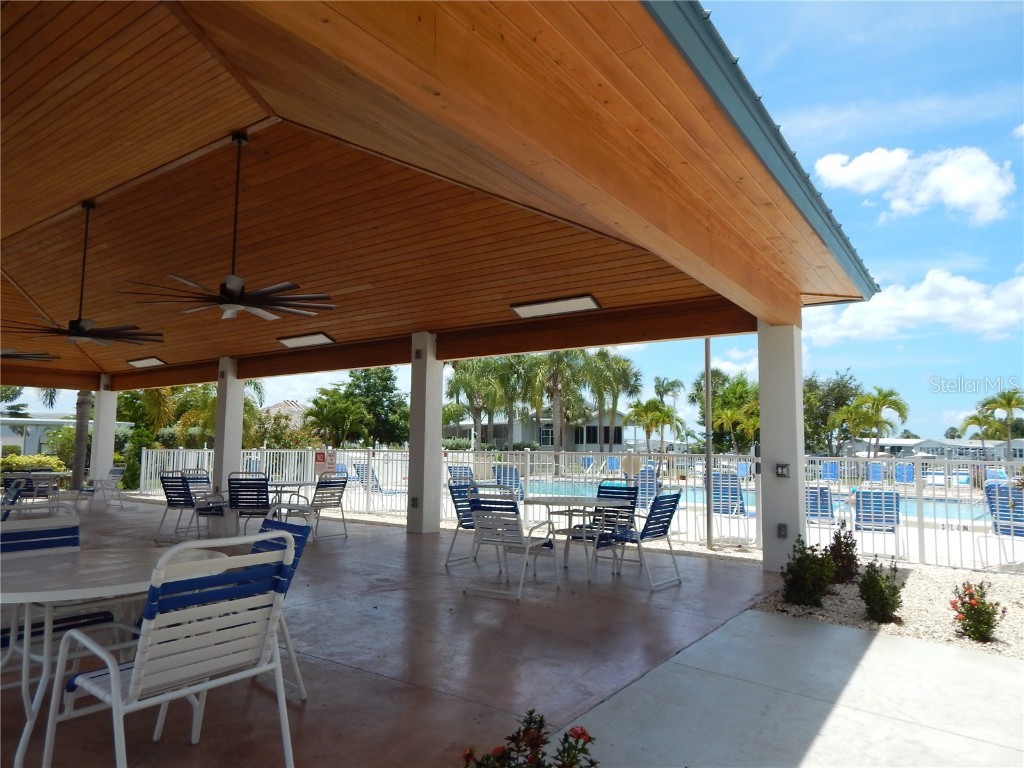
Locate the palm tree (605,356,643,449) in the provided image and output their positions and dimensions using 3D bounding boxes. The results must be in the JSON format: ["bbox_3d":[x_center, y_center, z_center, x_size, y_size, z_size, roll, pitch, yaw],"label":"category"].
[{"bbox_3d":[6.363,1.618,37.454,2.400,6.693,2.400,0,-6,0],"label":"palm tree"}]

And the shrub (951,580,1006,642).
[{"bbox_3d":[3.299,1.592,4.589,0.352,0.403,0.352,-3,-7,35],"label":"shrub"}]

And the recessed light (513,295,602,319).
[{"bbox_3d":[0.576,-0.999,8.474,1.240,0.050,0.330,-3,-27,35],"label":"recessed light"}]

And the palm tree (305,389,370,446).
[{"bbox_3d":[-6.846,1.899,25.343,2.600,3.459,2.600,2,-5,-15],"label":"palm tree"}]

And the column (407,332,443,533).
[{"bbox_3d":[-1.322,0.730,9.929,0.346,2.984,0.346,-3,-7,35],"label":"column"}]

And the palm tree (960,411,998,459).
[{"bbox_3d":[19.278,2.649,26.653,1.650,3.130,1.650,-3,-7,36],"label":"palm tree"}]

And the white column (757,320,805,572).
[{"bbox_3d":[2.882,0.642,6.989,0.346,2.688,0.346,-3,-7,35],"label":"white column"}]

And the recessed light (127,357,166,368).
[{"bbox_3d":[-8.137,-0.465,14.503,1.240,0.050,0.330,-3,-27,35],"label":"recessed light"}]

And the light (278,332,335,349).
[{"bbox_3d":[-3.596,-0.748,11.361,1.240,0.050,0.330,-3,-27,35],"label":"light"}]

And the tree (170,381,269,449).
[{"bbox_3d":[-9.447,1.380,20.834,3.000,3.647,3.000,3,-6,-24],"label":"tree"}]

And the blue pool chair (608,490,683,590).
[{"bbox_3d":[1.170,1.440,6.263,0.704,0.922,0.576,-3,-7,35],"label":"blue pool chair"}]

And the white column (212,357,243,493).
[{"bbox_3d":[-5.621,0.989,12.906,0.361,2.987,0.361,-3,-7,34],"label":"white column"}]

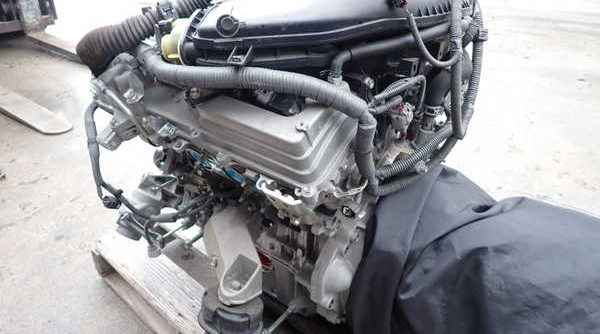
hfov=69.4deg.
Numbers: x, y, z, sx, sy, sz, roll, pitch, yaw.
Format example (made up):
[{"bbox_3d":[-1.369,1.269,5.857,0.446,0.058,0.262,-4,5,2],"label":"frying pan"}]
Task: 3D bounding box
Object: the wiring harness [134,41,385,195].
[{"bbox_3d":[-0.100,-0.111,0.771,0.510,0.155,0.095,21,38,26],"label":"wiring harness"}]

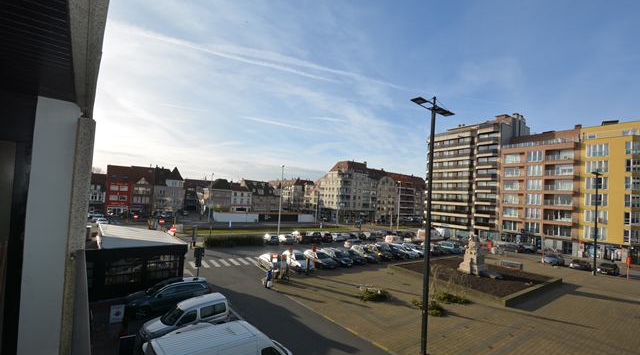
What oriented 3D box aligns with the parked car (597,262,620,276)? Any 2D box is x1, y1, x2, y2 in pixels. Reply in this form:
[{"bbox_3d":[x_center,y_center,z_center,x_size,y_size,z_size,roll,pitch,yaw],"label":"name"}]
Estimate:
[{"bbox_3d":[39.084,12.259,36.082,4.400,1.420,1.800,6,-5,-36],"label":"parked car"}]

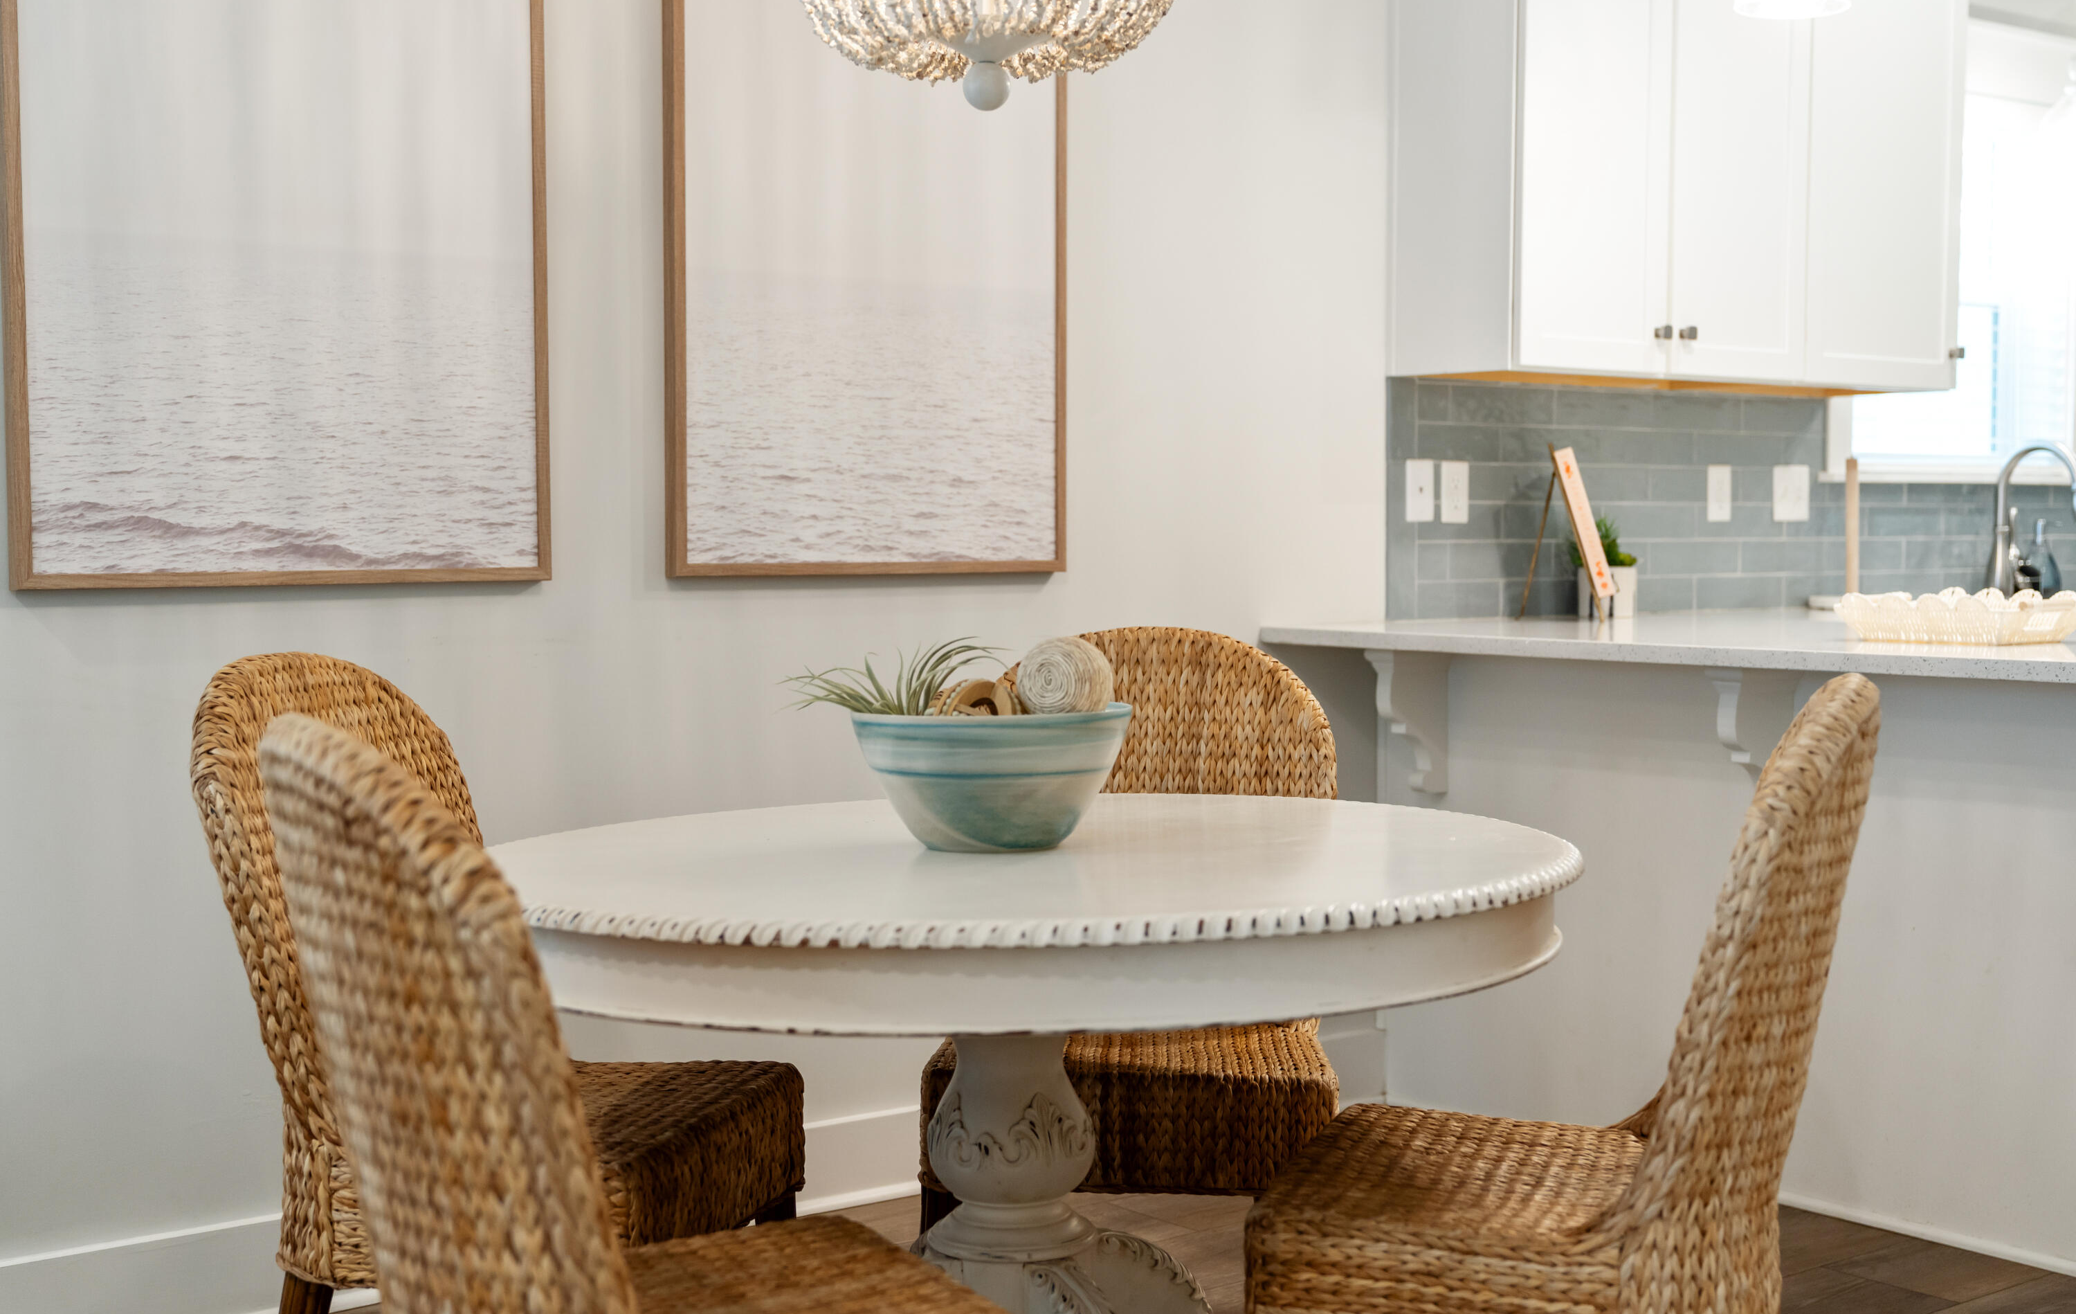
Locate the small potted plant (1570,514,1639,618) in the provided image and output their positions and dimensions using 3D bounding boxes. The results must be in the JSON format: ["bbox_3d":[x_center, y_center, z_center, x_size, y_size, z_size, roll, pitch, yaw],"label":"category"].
[{"bbox_3d":[1.129,-0.186,4.947,0.123,0.207,0.123,-3,4,-38],"label":"small potted plant"}]

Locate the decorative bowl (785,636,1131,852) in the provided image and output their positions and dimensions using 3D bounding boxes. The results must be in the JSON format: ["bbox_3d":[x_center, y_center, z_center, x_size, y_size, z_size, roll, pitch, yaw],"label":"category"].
[{"bbox_3d":[-0.087,0.093,2.710,0.378,0.230,0.311,0,3,0],"label":"decorative bowl"}]

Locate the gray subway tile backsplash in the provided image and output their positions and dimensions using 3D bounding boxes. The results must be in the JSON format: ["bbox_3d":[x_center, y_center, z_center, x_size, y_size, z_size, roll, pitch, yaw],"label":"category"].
[{"bbox_3d":[1.617,-0.343,5.460,2.392,0.465,0.020,-3,4,-38],"label":"gray subway tile backsplash"}]

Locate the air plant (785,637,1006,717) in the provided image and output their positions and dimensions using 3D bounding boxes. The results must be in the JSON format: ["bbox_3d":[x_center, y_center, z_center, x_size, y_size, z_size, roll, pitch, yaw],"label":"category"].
[{"bbox_3d":[-0.160,0.025,2.706,0.236,0.092,0.170,0,3,0],"label":"air plant"}]

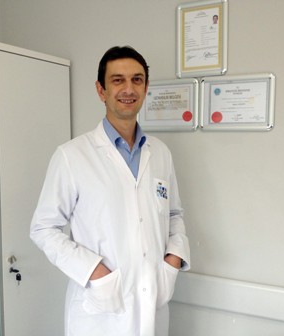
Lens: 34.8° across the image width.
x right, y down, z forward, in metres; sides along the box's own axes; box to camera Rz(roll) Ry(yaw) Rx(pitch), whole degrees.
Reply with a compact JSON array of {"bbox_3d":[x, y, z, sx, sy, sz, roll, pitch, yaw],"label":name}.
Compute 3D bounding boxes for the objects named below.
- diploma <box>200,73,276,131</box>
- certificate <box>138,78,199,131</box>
[{"bbox_3d":[0.412,-0.285,1.988,0.329,0.240,0.018,2,4,28],"label":"diploma"},{"bbox_3d":[0.117,-0.295,2.143,0.329,0.240,0.018,2,4,28],"label":"certificate"}]

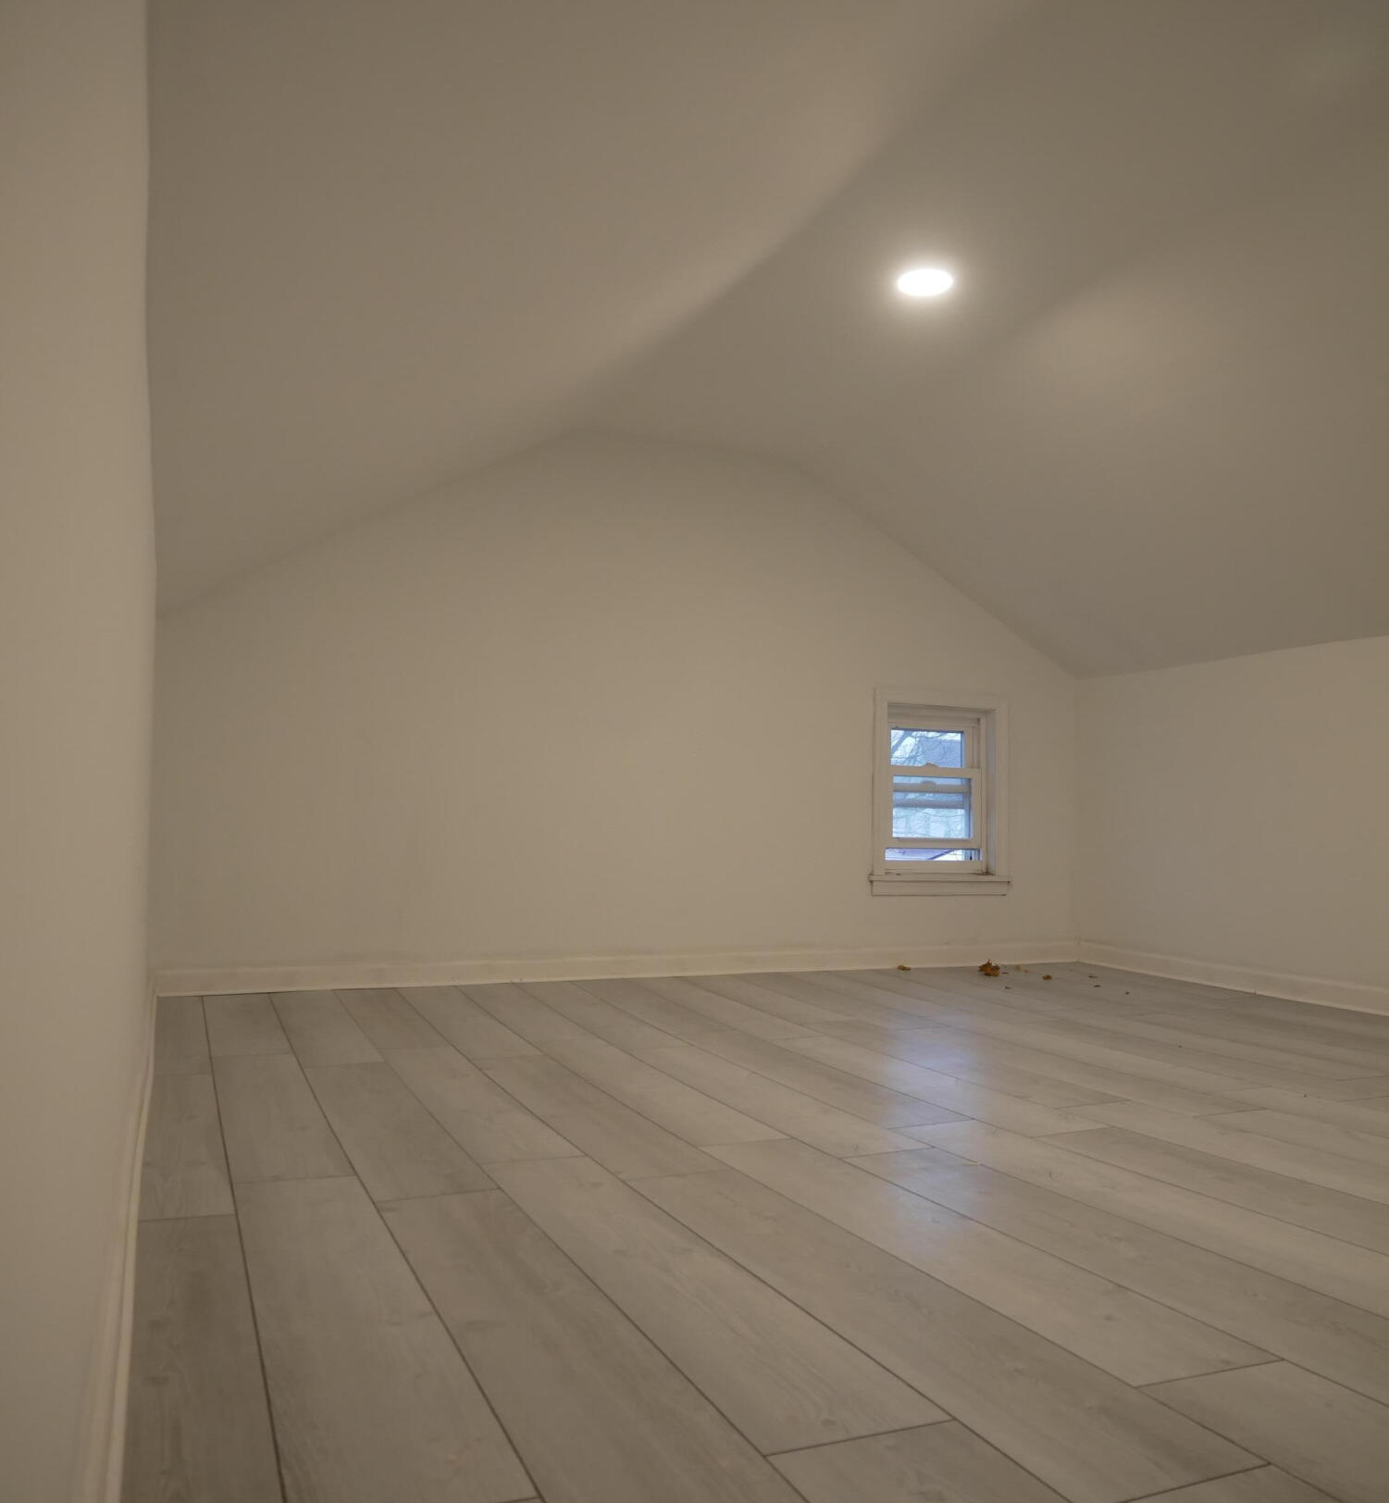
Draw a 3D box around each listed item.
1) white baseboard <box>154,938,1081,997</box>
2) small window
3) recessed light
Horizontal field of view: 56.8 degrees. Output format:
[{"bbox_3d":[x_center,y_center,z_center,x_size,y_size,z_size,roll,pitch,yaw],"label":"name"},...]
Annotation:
[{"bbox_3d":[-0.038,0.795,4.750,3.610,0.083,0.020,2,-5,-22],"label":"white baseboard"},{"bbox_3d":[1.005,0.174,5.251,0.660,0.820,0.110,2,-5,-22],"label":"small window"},{"bbox_3d":[0.627,-1.272,3.479,0.160,0.025,0.160,0,-4,0],"label":"recessed light"}]

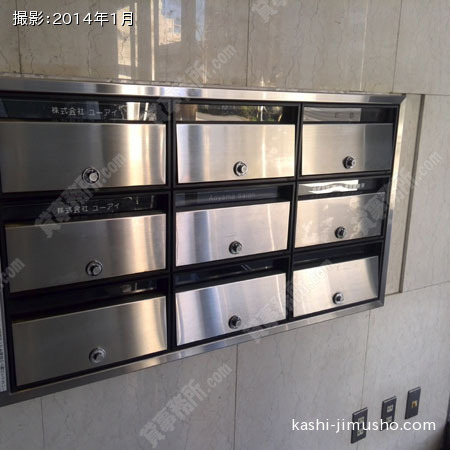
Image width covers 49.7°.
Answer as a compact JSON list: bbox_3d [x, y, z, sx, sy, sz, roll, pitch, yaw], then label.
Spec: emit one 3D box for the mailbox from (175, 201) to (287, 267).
[{"bbox_3d":[0.032,0.020,1.214,0.336,0.133,0.045,-6,16,-30],"label":"mailbox"}]

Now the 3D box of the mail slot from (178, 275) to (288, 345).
[{"bbox_3d":[0.026,0.215,1.260,0.336,0.133,0.045,-6,16,-30],"label":"mail slot"}]

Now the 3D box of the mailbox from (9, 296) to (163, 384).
[{"bbox_3d":[-0.309,0.247,1.130,0.345,0.145,0.100,-7,16,-30],"label":"mailbox"}]

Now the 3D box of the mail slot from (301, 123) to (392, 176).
[{"bbox_3d":[0.331,-0.223,1.393,0.341,0.138,0.100,-7,16,-30],"label":"mail slot"}]

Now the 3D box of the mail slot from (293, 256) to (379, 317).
[{"bbox_3d":[0.337,0.180,1.444,0.336,0.133,0.045,-6,16,-30],"label":"mail slot"}]

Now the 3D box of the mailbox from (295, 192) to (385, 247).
[{"bbox_3d":[0.342,-0.015,1.397,0.336,0.133,0.045,-6,16,-30],"label":"mailbox"}]

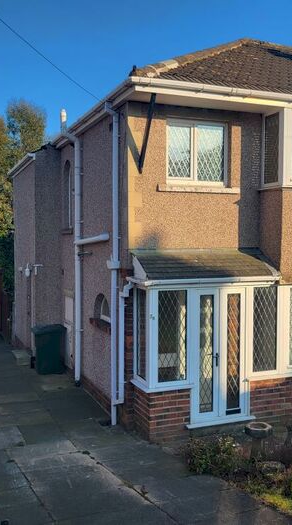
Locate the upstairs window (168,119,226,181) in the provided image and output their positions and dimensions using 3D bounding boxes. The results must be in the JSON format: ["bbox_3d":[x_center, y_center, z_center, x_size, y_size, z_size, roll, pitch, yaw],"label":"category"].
[{"bbox_3d":[0.824,-1.730,8.340,1.066,1.027,0.090,-1,4,-21],"label":"upstairs window"}]

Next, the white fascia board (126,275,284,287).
[{"bbox_3d":[0.923,0.278,8.341,2.303,0.120,0.817,-1,3,-21],"label":"white fascia board"}]

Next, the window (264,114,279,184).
[{"bbox_3d":[2.006,-1.812,8.400,0.070,1.111,0.402,-1,4,-21],"label":"window"}]

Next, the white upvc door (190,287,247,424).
[{"bbox_3d":[1.103,1.387,7.904,0.959,2.057,0.090,-1,4,-21],"label":"white upvc door"}]

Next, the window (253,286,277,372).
[{"bbox_3d":[1.906,1.080,8.488,0.463,1.375,0.070,-1,3,-21],"label":"window"}]

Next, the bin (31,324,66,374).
[{"bbox_3d":[-2.229,2.002,12.088,0.590,1.070,0.710,1,4,5],"label":"bin"}]

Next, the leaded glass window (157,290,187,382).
[{"bbox_3d":[0.382,1.069,7.610,0.481,1.335,0.070,-1,4,-21],"label":"leaded glass window"}]

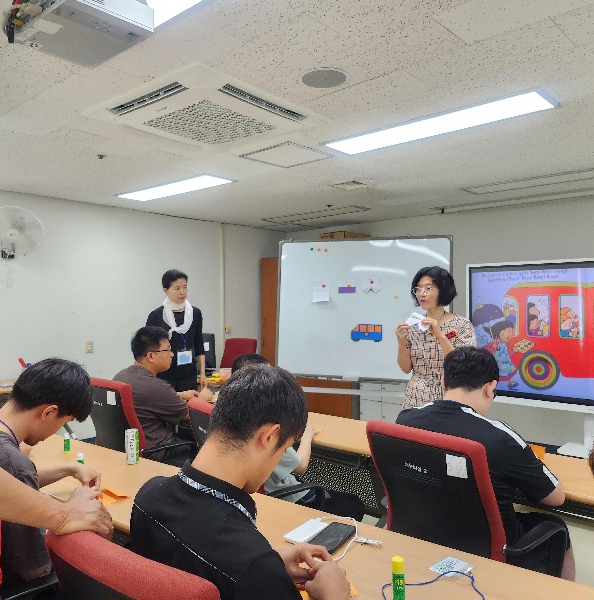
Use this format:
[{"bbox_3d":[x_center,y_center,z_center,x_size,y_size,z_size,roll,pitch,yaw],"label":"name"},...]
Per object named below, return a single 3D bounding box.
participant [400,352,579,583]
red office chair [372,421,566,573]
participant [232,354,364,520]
[{"bbox_3d":[0.739,0.764,2.041,0.600,1.200,0.750,-1,-1,41],"label":"participant"},{"bbox_3d":[0.593,0.903,1.995,0.600,0.920,0.600,-1,-1,41],"label":"red office chair"},{"bbox_3d":[-0.036,0.811,2.642,0.580,1.120,0.750,-1,-1,41],"label":"participant"}]

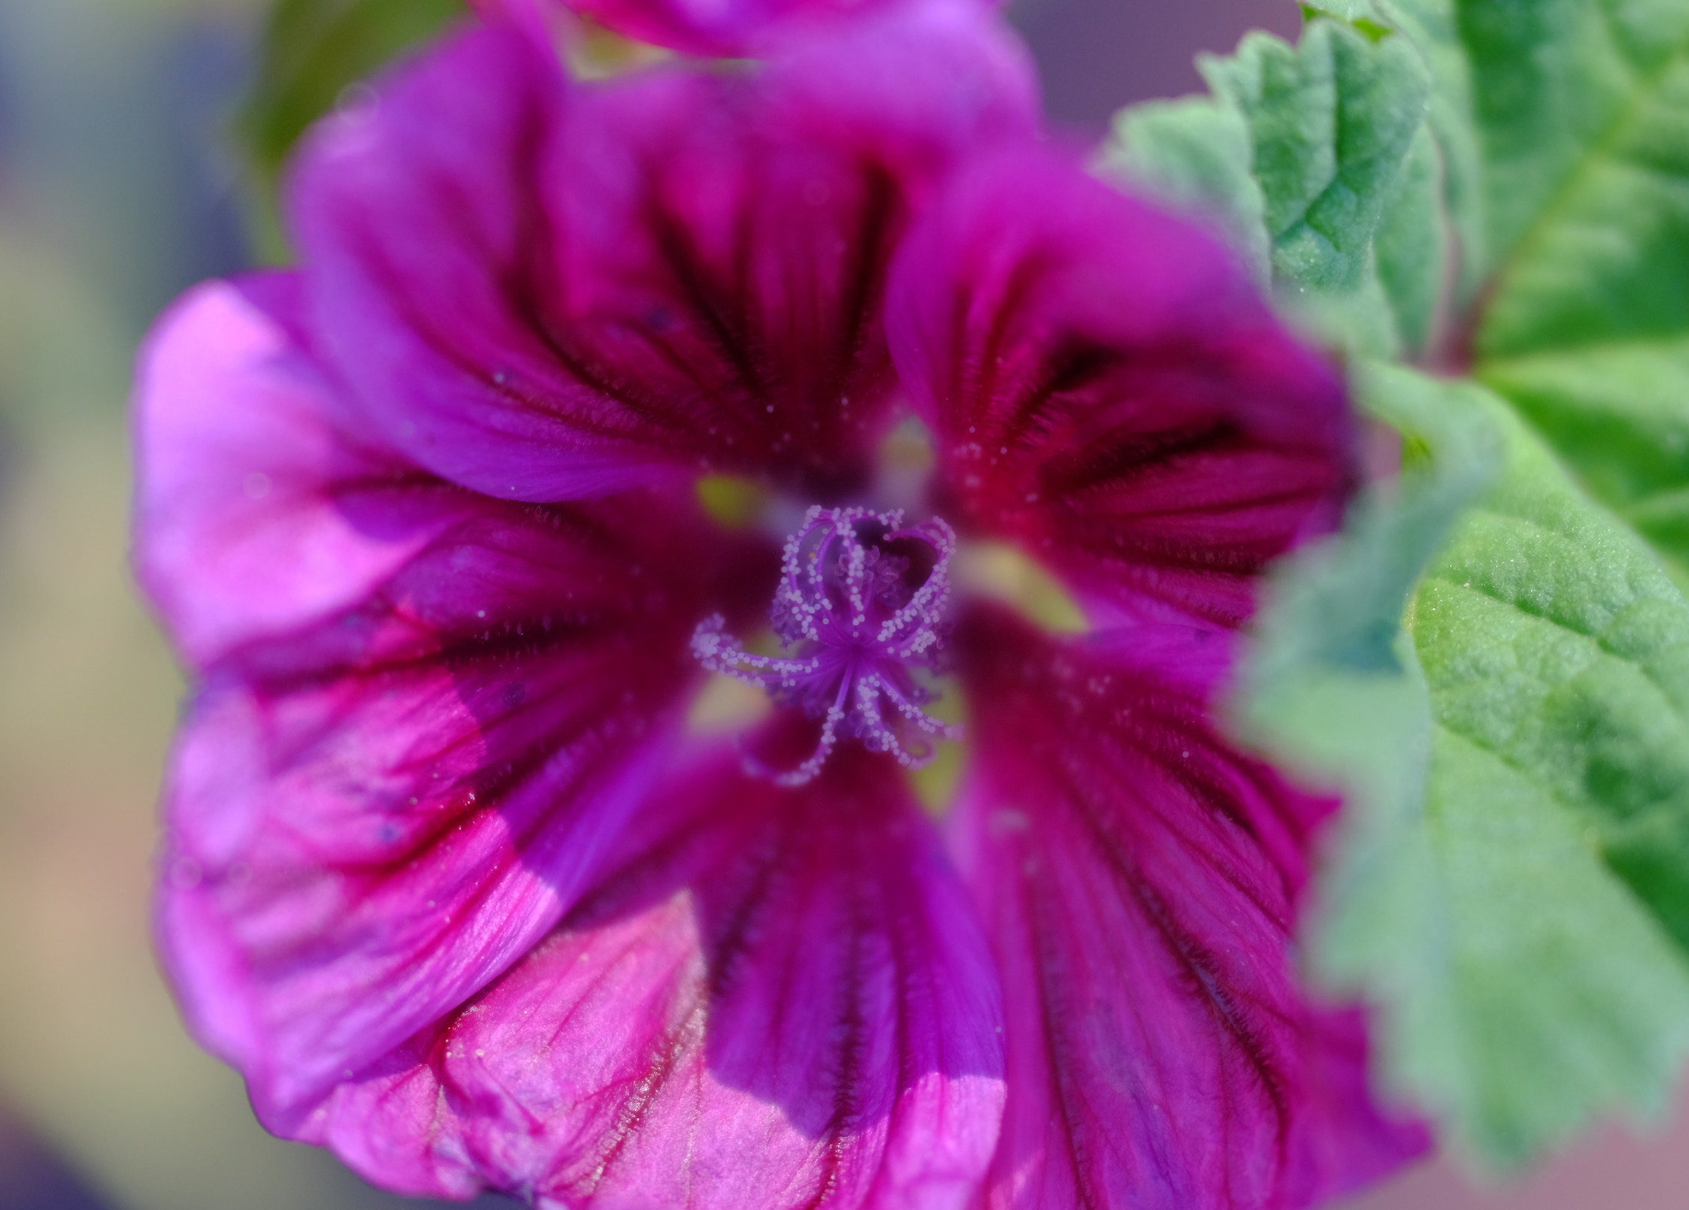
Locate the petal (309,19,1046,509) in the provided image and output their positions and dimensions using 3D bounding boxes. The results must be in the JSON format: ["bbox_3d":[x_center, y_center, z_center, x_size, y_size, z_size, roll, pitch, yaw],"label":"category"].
[{"bbox_3d":[-0.008,-0.015,0.166,0.031,0.021,0.010,-8,36,6],"label":"petal"}]

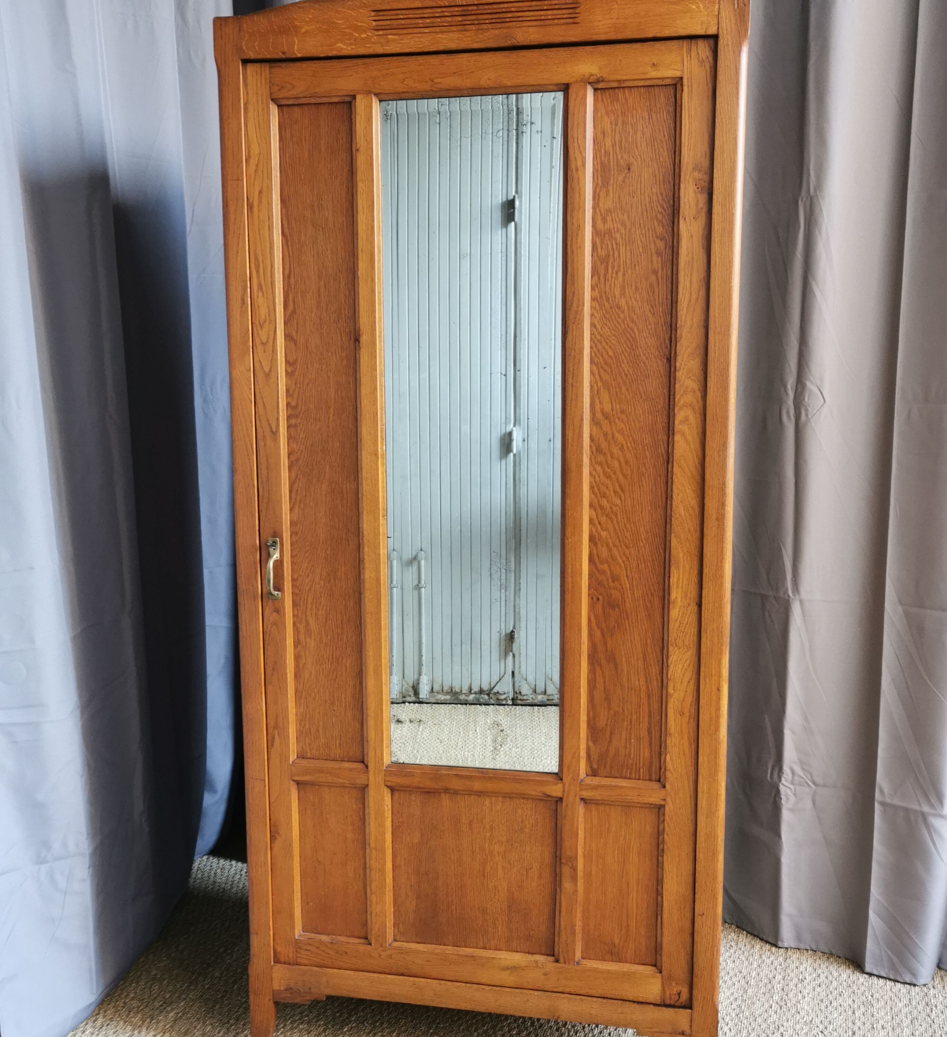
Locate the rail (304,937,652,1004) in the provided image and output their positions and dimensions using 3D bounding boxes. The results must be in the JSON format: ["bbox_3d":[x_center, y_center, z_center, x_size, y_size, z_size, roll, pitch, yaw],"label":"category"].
[{"bbox_3d":[0.002,0.838,1.980,0.687,0.065,0.022,1,9,10],"label":"rail"}]

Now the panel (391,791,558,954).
[{"bbox_3d":[0.001,0.654,1.953,0.304,0.300,0.017,1,9,10],"label":"panel"}]

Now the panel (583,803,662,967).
[{"bbox_3d":[0.266,0.661,1.907,0.135,0.302,0.017,1,9,10],"label":"panel"}]

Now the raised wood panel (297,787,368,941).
[{"bbox_3d":[-0.263,0.648,1.999,0.133,0.301,0.017,1,9,10],"label":"raised wood panel"}]

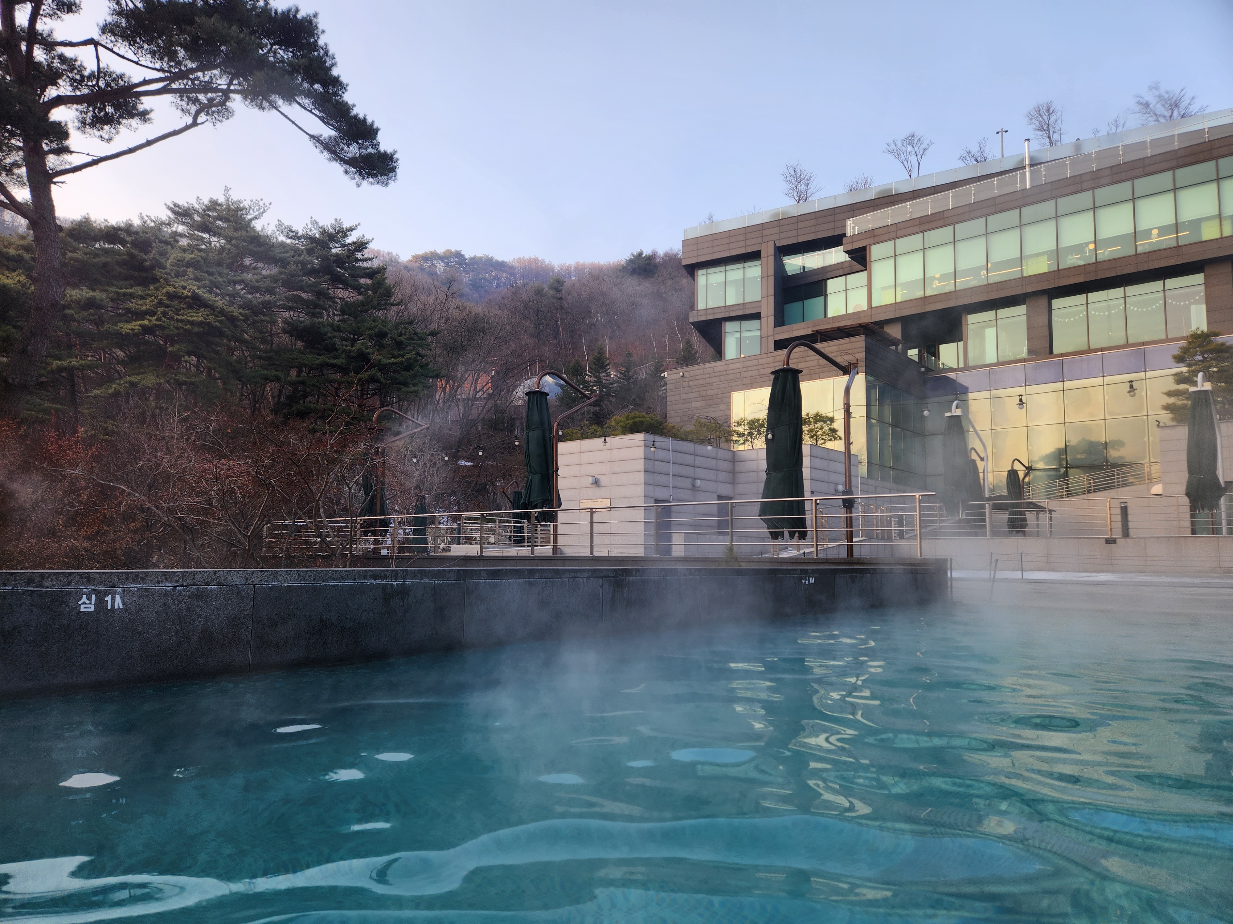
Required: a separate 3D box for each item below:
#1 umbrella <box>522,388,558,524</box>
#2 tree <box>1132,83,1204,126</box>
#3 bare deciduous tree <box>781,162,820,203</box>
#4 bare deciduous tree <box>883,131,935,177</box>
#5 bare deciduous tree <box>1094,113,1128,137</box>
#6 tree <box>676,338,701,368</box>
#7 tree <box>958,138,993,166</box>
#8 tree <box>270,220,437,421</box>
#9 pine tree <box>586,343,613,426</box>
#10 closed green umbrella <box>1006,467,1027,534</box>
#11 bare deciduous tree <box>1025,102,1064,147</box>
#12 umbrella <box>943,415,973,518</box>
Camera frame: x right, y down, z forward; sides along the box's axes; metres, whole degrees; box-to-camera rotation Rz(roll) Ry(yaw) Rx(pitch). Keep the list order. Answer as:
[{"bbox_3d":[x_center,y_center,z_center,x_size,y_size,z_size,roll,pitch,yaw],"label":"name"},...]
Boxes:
[{"bbox_3d":[-1.421,-0.108,15.300,0.660,2.550,0.660,1,-6,-5],"label":"umbrella"},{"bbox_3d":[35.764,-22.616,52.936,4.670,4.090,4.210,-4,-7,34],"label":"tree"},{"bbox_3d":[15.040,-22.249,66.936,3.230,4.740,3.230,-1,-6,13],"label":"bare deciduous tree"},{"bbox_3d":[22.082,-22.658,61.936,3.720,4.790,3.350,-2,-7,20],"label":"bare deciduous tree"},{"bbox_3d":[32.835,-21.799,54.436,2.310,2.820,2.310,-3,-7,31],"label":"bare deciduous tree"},{"bbox_3d":[7.049,-10.127,79.936,2.350,4.180,2.350,0,-6,5],"label":"tree"},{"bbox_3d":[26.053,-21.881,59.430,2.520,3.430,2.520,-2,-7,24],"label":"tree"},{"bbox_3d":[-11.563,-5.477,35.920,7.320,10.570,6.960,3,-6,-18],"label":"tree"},{"bbox_3d":[-1.319,-6.208,66.000,2.100,6.700,2.100,1,-6,-1],"label":"pine tree"},{"bbox_3d":[14.900,1.417,30.500,0.700,2.510,0.700,-2,-7,26],"label":"closed green umbrella"},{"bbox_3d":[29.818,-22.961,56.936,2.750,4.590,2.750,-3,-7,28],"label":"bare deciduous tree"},{"bbox_3d":[8.420,0.059,20.200,0.720,2.580,0.720,-2,-7,23],"label":"umbrella"}]

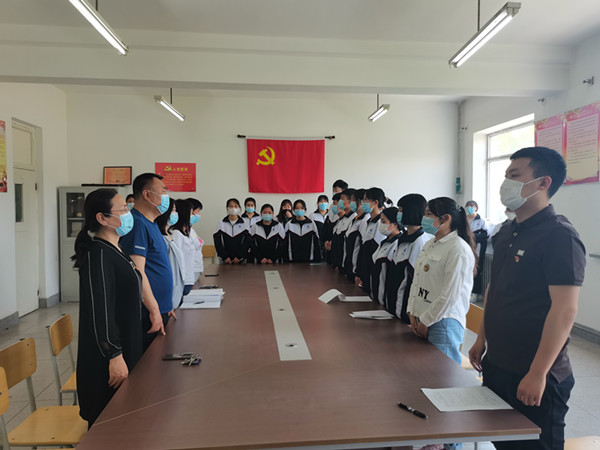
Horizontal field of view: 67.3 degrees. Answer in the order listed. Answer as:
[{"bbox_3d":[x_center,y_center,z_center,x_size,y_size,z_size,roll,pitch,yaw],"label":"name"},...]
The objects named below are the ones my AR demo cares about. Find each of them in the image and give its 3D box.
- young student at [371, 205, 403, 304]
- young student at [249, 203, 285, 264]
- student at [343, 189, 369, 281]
[{"bbox_3d":[0.745,0.611,3.652,0.300,1.520,0.450,-1,3,-16],"label":"young student"},{"bbox_3d":[-0.430,0.489,6.049,0.460,1.540,0.320,0,3,-3],"label":"young student"},{"bbox_3d":[0.601,0.489,4.731,0.290,1.680,0.460,-1,3,-16],"label":"student"}]

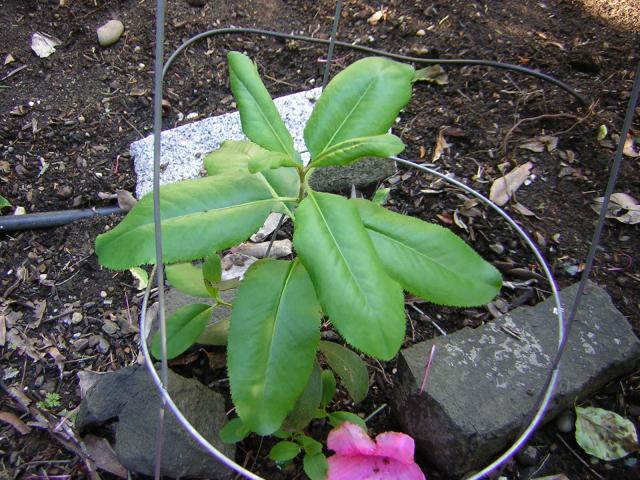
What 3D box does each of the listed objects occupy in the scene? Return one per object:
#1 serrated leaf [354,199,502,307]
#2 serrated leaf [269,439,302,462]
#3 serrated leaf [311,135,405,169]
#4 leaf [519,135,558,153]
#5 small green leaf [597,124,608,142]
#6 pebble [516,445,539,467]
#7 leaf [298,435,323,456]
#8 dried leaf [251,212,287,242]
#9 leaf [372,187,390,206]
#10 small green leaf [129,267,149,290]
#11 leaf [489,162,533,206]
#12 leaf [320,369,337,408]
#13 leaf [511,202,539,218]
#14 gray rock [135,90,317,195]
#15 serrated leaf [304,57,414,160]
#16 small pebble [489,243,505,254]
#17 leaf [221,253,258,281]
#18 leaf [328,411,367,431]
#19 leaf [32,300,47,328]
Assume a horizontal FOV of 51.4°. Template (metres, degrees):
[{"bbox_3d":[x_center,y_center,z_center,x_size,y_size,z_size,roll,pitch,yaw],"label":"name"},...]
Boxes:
[{"bbox_3d":[0.068,0.007,0.516,0.152,0.022,0.062,25,58,10],"label":"serrated leaf"},{"bbox_3d":[-0.031,0.185,0.578,0.027,0.006,0.020,-10,53,-11],"label":"serrated leaf"},{"bbox_3d":[0.022,-0.051,0.403,0.059,0.016,0.026,-13,62,-2],"label":"serrated leaf"},{"bbox_3d":[0.256,-0.113,0.779,0.048,0.013,0.024,-6,50,-6],"label":"leaf"},{"bbox_3d":[0.334,-0.125,0.787,0.014,0.009,0.028,18,51,14],"label":"small green leaf"},{"bbox_3d":[0.166,0.172,0.531,0.015,0.014,0.016,8,50,5],"label":"pebble"},{"bbox_3d":[-0.008,0.157,0.509,0.021,0.006,0.014,33,55,5],"label":"leaf"},{"bbox_3d":[-0.059,-0.014,0.767,0.026,0.014,0.055,30,53,23],"label":"dried leaf"},{"bbox_3d":[0.075,-0.051,0.807,0.016,0.010,0.028,18,49,14],"label":"leaf"},{"bbox_3d":[-0.173,0.036,0.636,0.016,0.007,0.037,-25,54,-21],"label":"small green leaf"},{"bbox_3d":[0.211,-0.061,0.727,0.034,0.015,0.071,29,54,21],"label":"leaf"},{"bbox_3d":[0.006,0.117,0.522,0.014,0.007,0.029,2,80,0],"label":"leaf"},{"bbox_3d":[0.221,-0.031,0.715,0.032,0.010,0.014,30,55,22],"label":"leaf"},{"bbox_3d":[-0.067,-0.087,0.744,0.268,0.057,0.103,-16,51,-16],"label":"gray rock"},{"bbox_3d":[0.026,-0.079,0.417,0.052,0.022,0.091,40,69,9],"label":"serrated leaf"},{"bbox_3d":[0.203,0.010,0.765,0.018,0.010,0.013,9,47,6],"label":"small pebble"},{"bbox_3d":[-0.080,0.025,0.632,0.047,0.010,0.038,-9,50,-9],"label":"leaf"},{"bbox_3d":[0.022,0.140,0.513,0.031,0.008,0.021,20,51,6],"label":"leaf"},{"bbox_3d":[-0.259,0.069,0.615,0.014,0.008,0.032,0,49,-1],"label":"leaf"}]

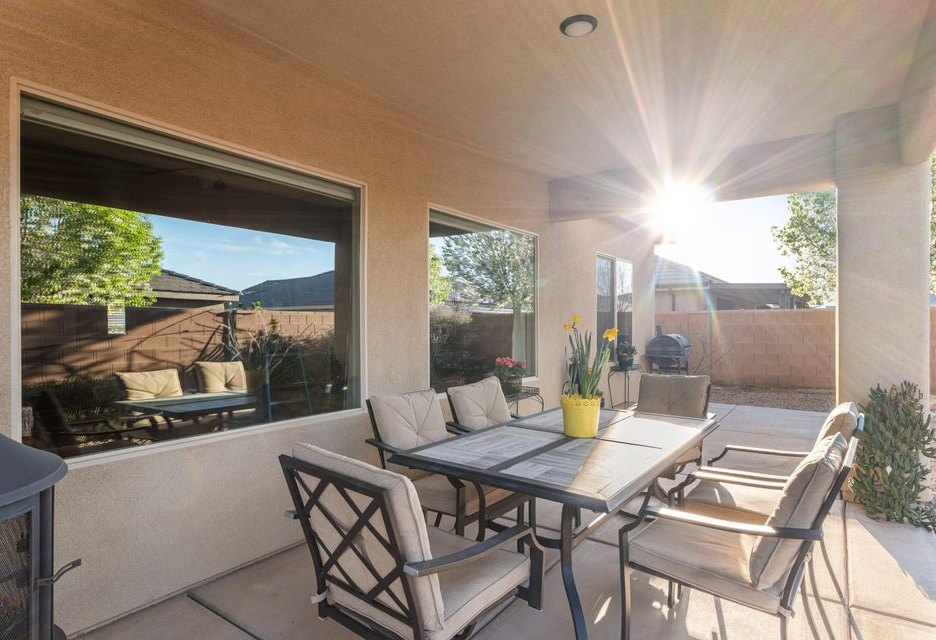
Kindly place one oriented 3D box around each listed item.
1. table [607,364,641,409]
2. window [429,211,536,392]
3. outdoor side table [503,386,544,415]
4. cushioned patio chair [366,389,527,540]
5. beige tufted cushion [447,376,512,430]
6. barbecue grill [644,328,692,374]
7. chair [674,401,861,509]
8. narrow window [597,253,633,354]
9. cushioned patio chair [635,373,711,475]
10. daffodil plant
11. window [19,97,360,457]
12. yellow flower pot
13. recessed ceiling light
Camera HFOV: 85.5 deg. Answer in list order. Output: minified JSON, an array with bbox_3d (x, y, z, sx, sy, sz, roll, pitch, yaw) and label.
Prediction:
[{"bbox_3d":[2.206,0.995,7.076,0.360,0.650,0.360,0,0,36],"label":"table"},{"bbox_3d":[0.201,-0.155,4.707,0.100,1.520,1.810,0,0,36],"label":"window"},{"bbox_3d":[0.396,0.967,4.490,0.290,0.670,0.640,0,0,36],"label":"outdoor side table"},{"bbox_3d":[-0.140,0.867,2.789,0.690,0.905,0.590,0,0,36],"label":"cushioned patio chair"},{"bbox_3d":[0.112,0.640,3.353,0.140,0.460,0.490,-24,-14,33],"label":"beige tufted cushion"},{"bbox_3d":[3.175,0.725,7.993,0.580,1.190,0.720,0,0,36],"label":"barbecue grill"},{"bbox_3d":[1.396,0.825,2.362,0.700,0.935,0.580,0,0,36],"label":"chair"},{"bbox_3d":[2.081,-0.135,7.150,0.090,1.460,1.450,0,0,36],"label":"narrow window"},{"bbox_3d":[1.201,0.828,3.165,0.580,0.935,0.710,0,0,36],"label":"cushioned patio chair"},{"bbox_3d":[0.614,0.188,2.540,0.250,0.440,0.220,0,0,0],"label":"daffodil plant"},{"bbox_3d":[-1.211,-0.146,2.615,0.090,1.450,1.730,0,0,36],"label":"window"},{"bbox_3d":[0.597,0.502,2.665,0.200,0.195,0.200,0,0,0],"label":"yellow flower pot"},{"bbox_3d":[0.590,-1.556,2.700,0.190,0.035,0.190,0,0,0],"label":"recessed ceiling light"}]

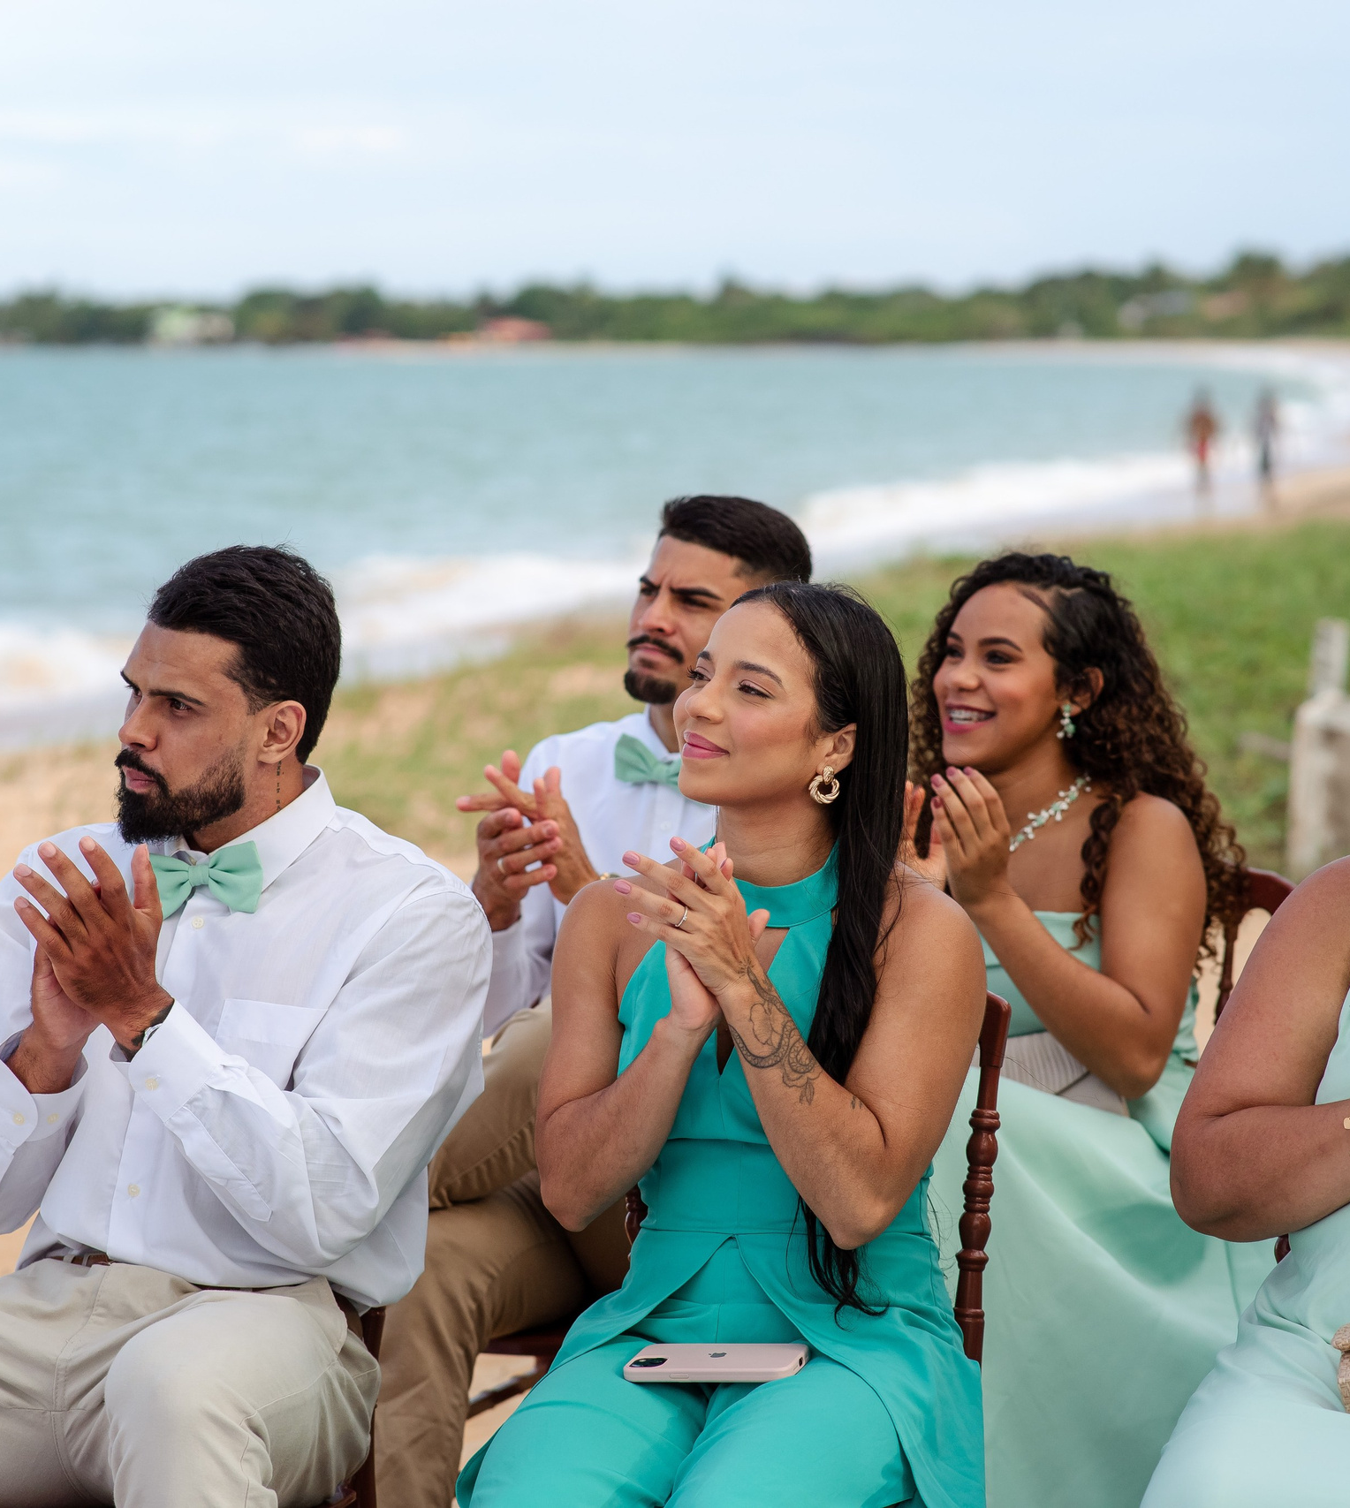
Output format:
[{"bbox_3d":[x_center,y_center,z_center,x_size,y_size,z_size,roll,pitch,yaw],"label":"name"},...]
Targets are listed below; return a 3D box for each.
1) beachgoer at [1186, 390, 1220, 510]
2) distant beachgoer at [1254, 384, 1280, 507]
[{"bbox_3d":[7.359,-4.268,74.500,0.500,1.687,0.380,1,5,11],"label":"beachgoer"},{"bbox_3d":[8.259,-4.286,74.500,0.470,1.675,0.380,1,5,11],"label":"distant beachgoer"}]

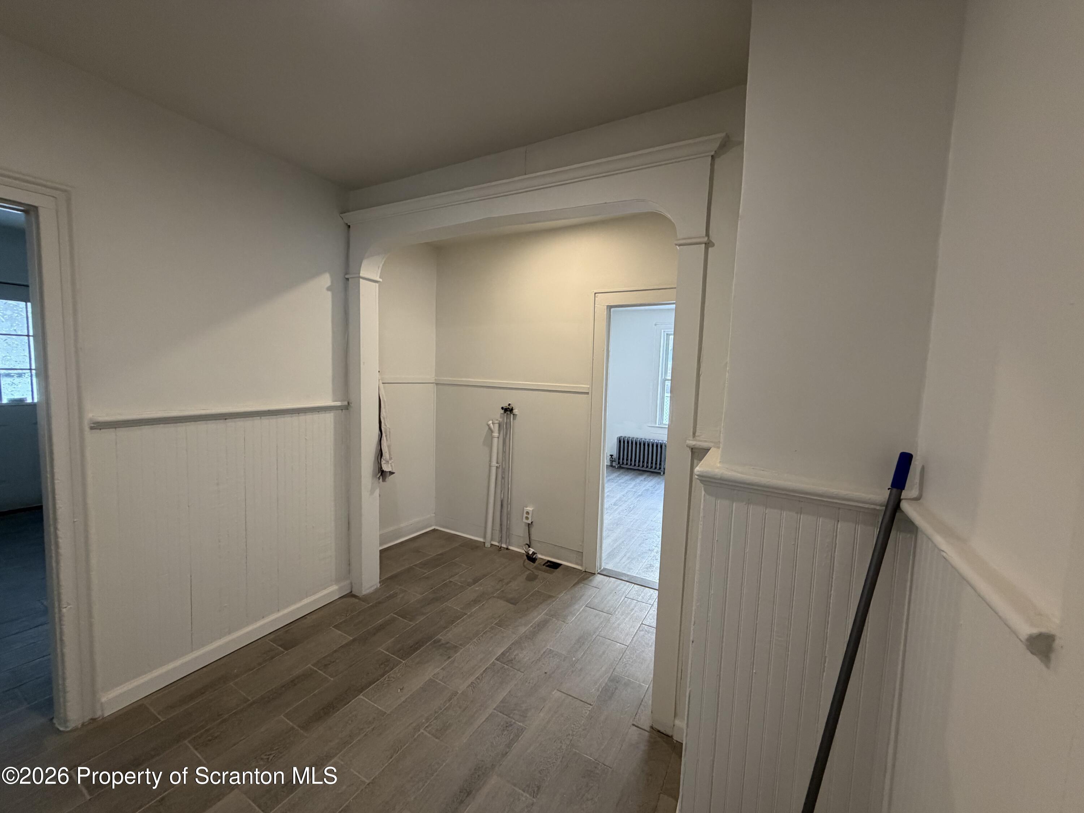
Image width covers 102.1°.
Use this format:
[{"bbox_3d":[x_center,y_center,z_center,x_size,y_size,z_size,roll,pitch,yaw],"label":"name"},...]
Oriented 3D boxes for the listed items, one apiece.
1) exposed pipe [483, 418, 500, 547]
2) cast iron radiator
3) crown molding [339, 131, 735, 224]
[{"bbox_3d":[-0.410,0.644,3.656,0.115,1.085,0.065,5,6,30],"label":"exposed pipe"},{"bbox_3d":[1.492,0.741,6.767,0.860,0.500,0.200,5,6,30],"label":"cast iron radiator"},{"bbox_3d":[-0.259,-1.039,2.127,2.157,0.052,0.070,5,6,30],"label":"crown molding"}]

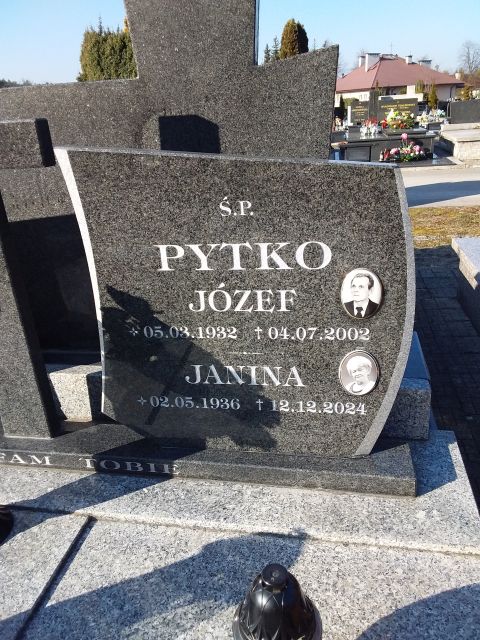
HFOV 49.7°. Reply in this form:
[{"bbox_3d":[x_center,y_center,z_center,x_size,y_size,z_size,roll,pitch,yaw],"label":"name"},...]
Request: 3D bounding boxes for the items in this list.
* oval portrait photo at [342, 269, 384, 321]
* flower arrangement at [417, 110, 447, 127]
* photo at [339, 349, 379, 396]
[{"bbox_3d":[0.259,-0.054,1.094,0.087,0.110,0.012,0,18,12],"label":"oval portrait photo"},{"bbox_3d":[4.543,-4.796,12.280,0.640,0.380,0.360,0,23,12],"label":"flower arrangement"},{"bbox_3d":[0.266,0.119,1.151,0.087,0.110,0.012,0,18,12],"label":"photo"}]

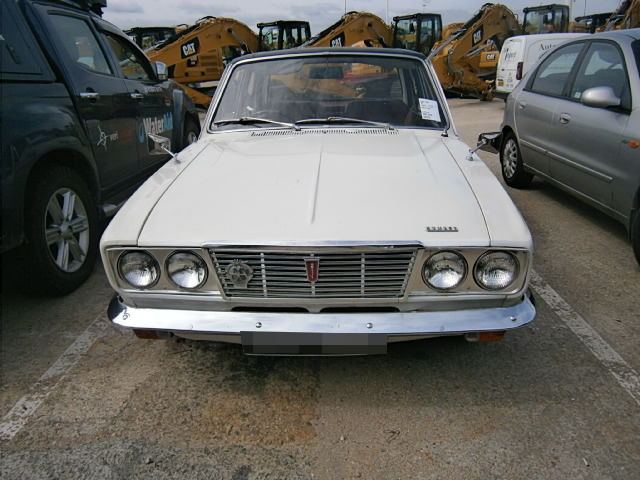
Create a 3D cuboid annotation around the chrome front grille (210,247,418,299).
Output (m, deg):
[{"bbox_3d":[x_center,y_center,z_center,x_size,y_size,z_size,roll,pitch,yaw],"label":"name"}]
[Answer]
[{"bbox_3d":[-0.020,0.123,1.684,0.725,0.190,0.065,0,20,3],"label":"chrome front grille"}]

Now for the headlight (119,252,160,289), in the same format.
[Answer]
[{"bbox_3d":[-0.653,0.108,1.733,0.147,0.147,0.065,0,20,3],"label":"headlight"}]

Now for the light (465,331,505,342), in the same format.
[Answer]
[{"bbox_3d":[0.585,0.343,1.705,0.145,0.050,0.070,0,20,3],"label":"light"}]

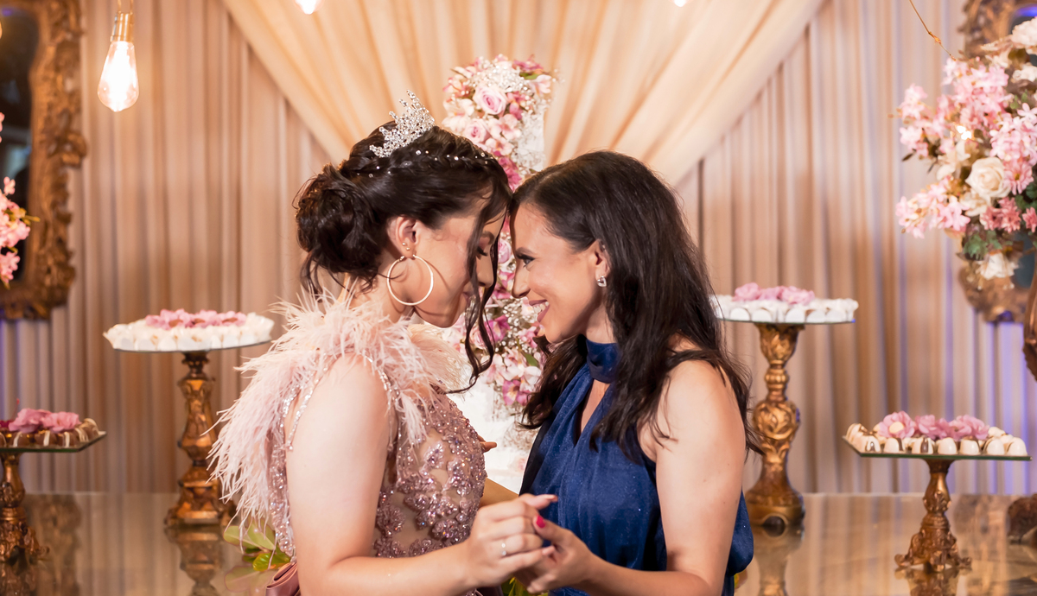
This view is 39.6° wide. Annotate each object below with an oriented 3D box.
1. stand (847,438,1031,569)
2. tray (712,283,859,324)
[{"bbox_3d":[0.735,0.368,2.540,0.285,0.216,0.220,0,4,4],"label":"stand"},{"bbox_3d":[0.528,0.009,2.862,0.300,0.076,0.300,0,4,0],"label":"tray"}]

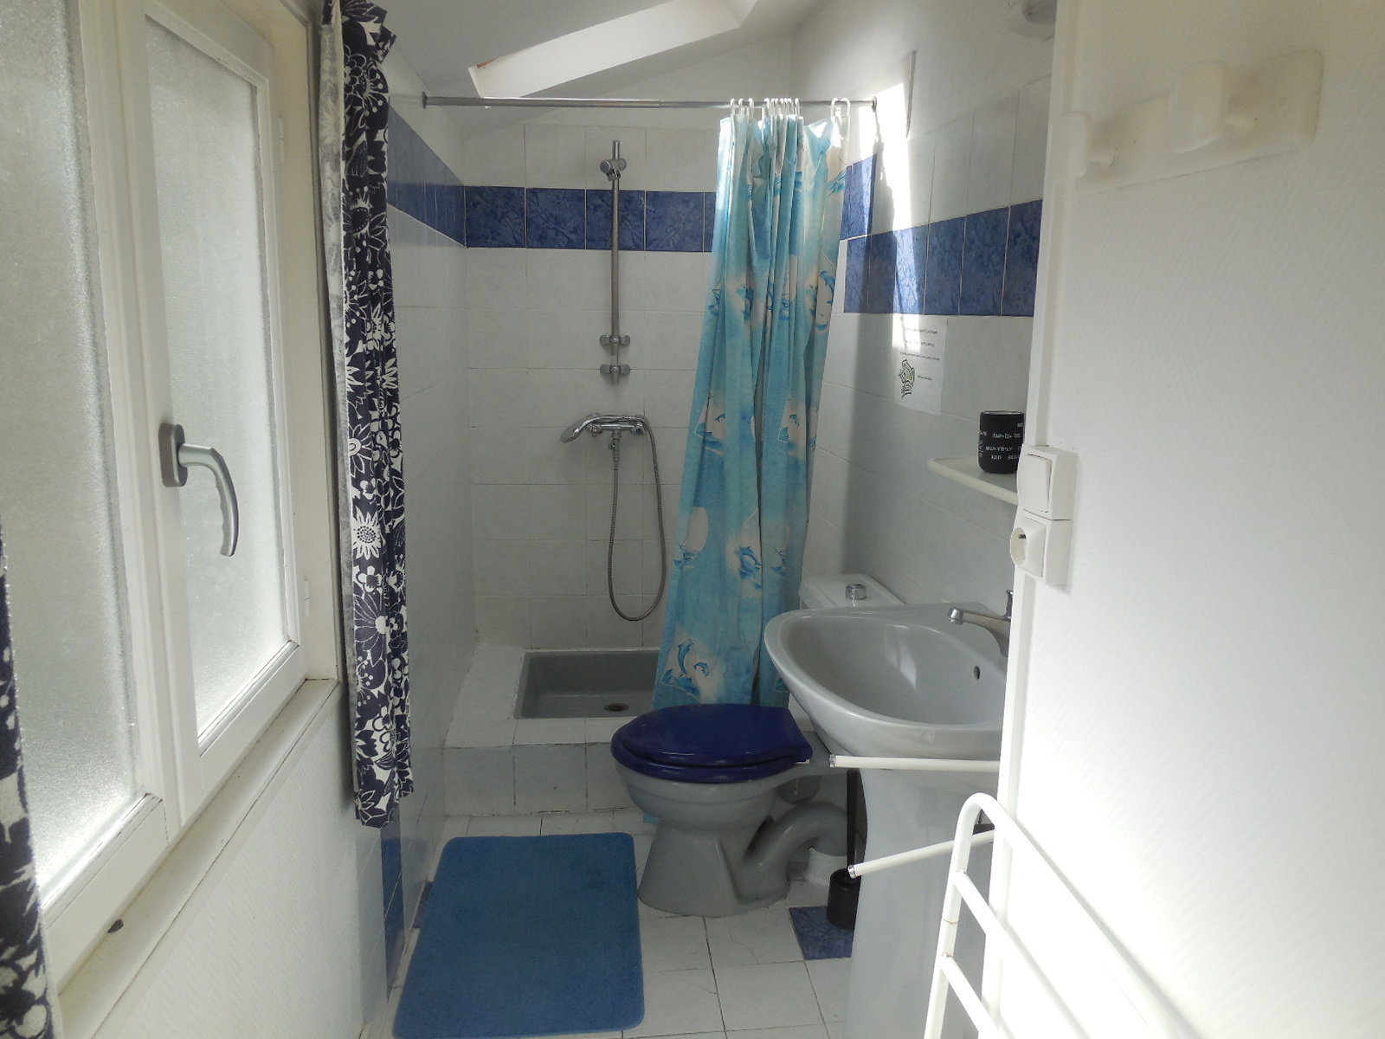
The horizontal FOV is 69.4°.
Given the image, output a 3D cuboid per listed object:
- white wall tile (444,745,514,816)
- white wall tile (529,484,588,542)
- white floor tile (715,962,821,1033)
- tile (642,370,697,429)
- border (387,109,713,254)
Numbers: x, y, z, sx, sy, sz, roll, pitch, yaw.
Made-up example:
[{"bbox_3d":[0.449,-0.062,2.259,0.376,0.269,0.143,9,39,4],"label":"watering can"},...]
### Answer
[{"bbox_3d":[-0.589,0.724,2.771,0.189,0.205,0.010,-1,12,-8],"label":"white wall tile"},{"bbox_3d":[-0.475,-0.027,3.557,0.200,0.200,0.012,0,11,-4],"label":"white wall tile"},{"bbox_3d":[0.150,0.973,2.049,0.199,0.010,0.199,-1,10,-4],"label":"white floor tile"},{"bbox_3d":[-0.068,-0.417,3.486,0.199,0.199,0.010,0,10,-4],"label":"tile"},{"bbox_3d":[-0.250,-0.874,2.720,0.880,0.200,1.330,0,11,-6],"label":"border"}]

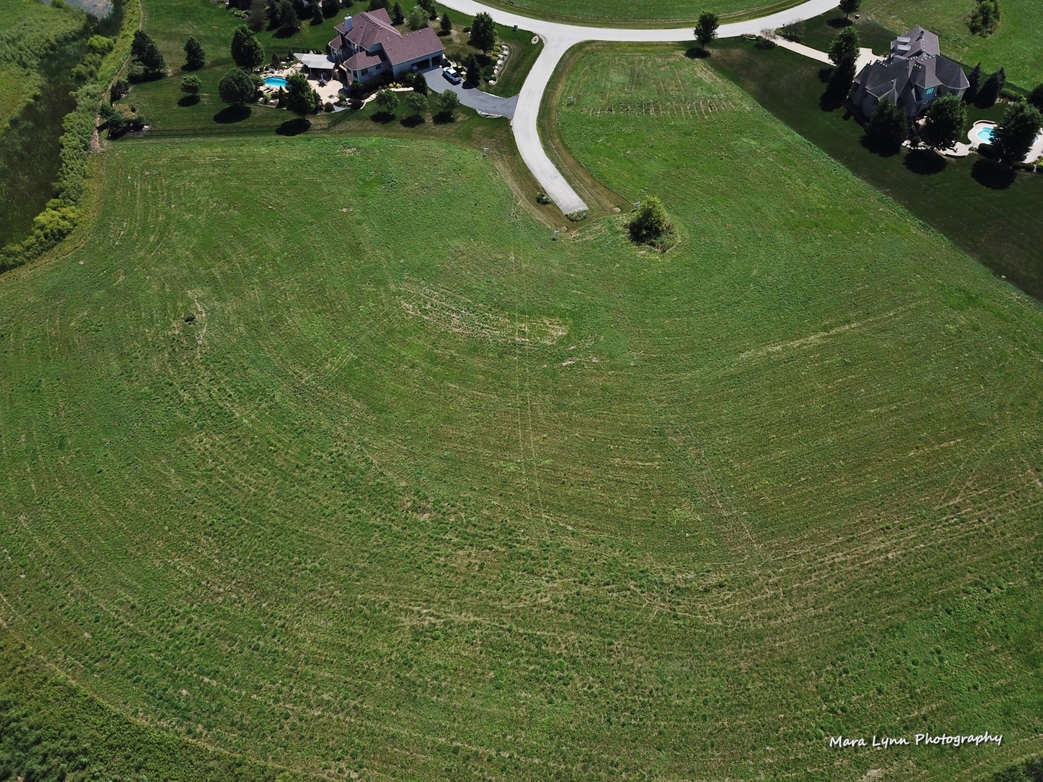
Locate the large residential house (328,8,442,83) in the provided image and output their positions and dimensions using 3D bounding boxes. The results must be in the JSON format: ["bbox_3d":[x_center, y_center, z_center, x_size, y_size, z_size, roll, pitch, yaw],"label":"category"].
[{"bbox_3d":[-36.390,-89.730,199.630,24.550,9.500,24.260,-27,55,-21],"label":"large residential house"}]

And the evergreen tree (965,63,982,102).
[{"bbox_3d":[103.100,-70.840,178.689,4.300,8.207,4.300,0,47,0],"label":"evergreen tree"}]

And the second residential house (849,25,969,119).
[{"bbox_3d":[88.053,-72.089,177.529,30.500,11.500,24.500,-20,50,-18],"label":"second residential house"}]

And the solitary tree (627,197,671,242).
[{"bbox_3d":[23.353,-31.765,141.965,6.600,7.680,6.600,0,47,0],"label":"solitary tree"}]

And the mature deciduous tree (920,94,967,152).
[{"bbox_3d":[91.590,-58.270,170.900,8.420,13.070,8.420,0,50,0],"label":"mature deciduous tree"}]

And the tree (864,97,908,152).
[{"bbox_3d":[81.680,-60.090,174.310,7.940,10.190,7.940,0,50,0],"label":"tree"}]

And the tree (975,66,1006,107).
[{"bbox_3d":[107.117,-69.508,177.539,5.400,8.089,5.400,0,47,0],"label":"tree"}]

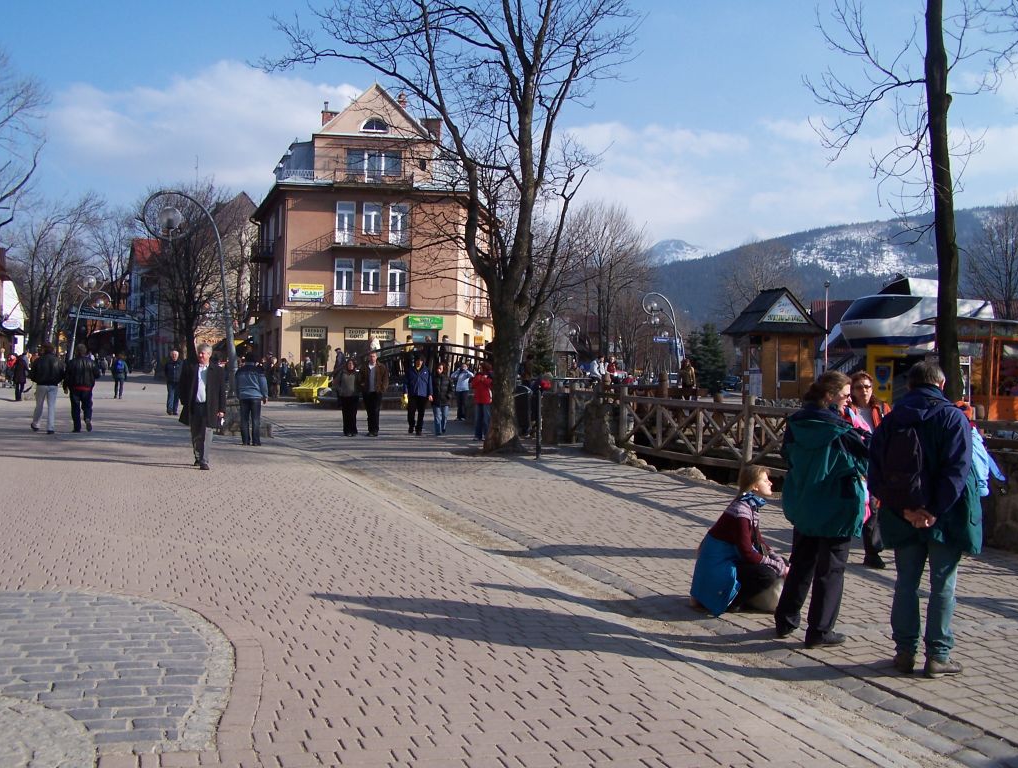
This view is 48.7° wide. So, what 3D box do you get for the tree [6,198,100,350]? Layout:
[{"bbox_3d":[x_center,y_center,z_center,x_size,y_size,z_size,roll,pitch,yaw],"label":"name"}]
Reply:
[{"bbox_3d":[-22.742,-4.758,56.000,4.800,9.500,4.800,1,0,0],"label":"tree"}]

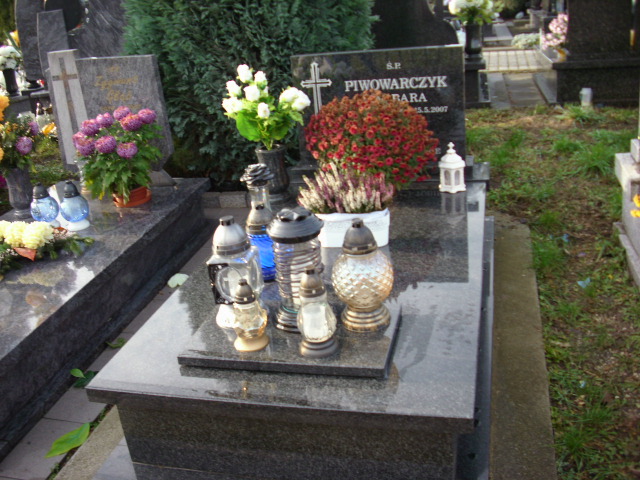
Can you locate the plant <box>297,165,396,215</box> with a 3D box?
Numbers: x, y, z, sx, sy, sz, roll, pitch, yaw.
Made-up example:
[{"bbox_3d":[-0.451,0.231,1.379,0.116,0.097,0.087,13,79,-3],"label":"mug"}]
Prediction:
[{"bbox_3d":[0.097,-0.188,2.499,0.335,0.175,0.210,1,22,14],"label":"plant"}]

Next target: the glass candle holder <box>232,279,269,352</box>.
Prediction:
[{"bbox_3d":[-0.197,0.198,1.867,0.091,0.197,0.091,1,23,14],"label":"glass candle holder"}]

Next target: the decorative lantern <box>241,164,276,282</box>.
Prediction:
[{"bbox_3d":[-0.197,-0.065,2.277,0.125,0.372,0.125,1,22,14],"label":"decorative lantern"}]

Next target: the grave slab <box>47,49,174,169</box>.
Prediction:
[{"bbox_3d":[-1.169,-0.725,3.842,0.665,0.680,0.085,1,18,14],"label":"grave slab"}]

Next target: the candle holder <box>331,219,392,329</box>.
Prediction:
[{"bbox_3d":[0.117,0.089,1.914,0.180,0.306,0.180,1,23,14],"label":"candle holder"}]

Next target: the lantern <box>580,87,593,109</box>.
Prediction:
[{"bbox_3d":[2.317,-1.245,5.953,0.096,0.184,0.096,1,23,14],"label":"lantern"}]

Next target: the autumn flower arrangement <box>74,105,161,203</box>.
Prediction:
[{"bbox_3d":[-1.037,-0.442,3.591,0.440,0.497,0.418,1,23,14],"label":"autumn flower arrangement"}]

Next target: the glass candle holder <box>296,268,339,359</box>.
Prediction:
[{"bbox_3d":[-0.010,0.178,1.736,0.100,0.229,0.100,1,22,14],"label":"glass candle holder"}]

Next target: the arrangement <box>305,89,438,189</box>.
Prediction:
[{"bbox_3d":[0.220,-0.408,2.931,0.570,0.477,0.541,1,23,14],"label":"arrangement"}]

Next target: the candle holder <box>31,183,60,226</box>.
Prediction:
[{"bbox_3d":[-1.381,-0.183,3.424,0.139,0.210,0.139,1,23,14],"label":"candle holder"}]

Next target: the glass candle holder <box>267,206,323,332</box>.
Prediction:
[{"bbox_3d":[-0.064,0.081,1.929,0.154,0.342,0.154,1,23,14],"label":"glass candle holder"}]

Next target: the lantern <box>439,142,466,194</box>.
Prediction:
[{"bbox_3d":[0.579,-0.327,3.010,0.118,0.200,0.110,1,22,14],"label":"lantern"}]

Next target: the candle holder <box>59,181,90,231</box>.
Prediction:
[{"bbox_3d":[-1.201,-0.179,3.320,0.135,0.206,0.135,1,22,14],"label":"candle holder"}]

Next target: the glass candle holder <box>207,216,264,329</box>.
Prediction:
[{"bbox_3d":[-0.234,0.087,1.910,0.130,0.310,0.130,1,22,14],"label":"glass candle holder"}]

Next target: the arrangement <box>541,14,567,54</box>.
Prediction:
[{"bbox_3d":[2.403,-2.108,6.950,0.320,0.350,0.300,1,22,14],"label":"arrangement"}]

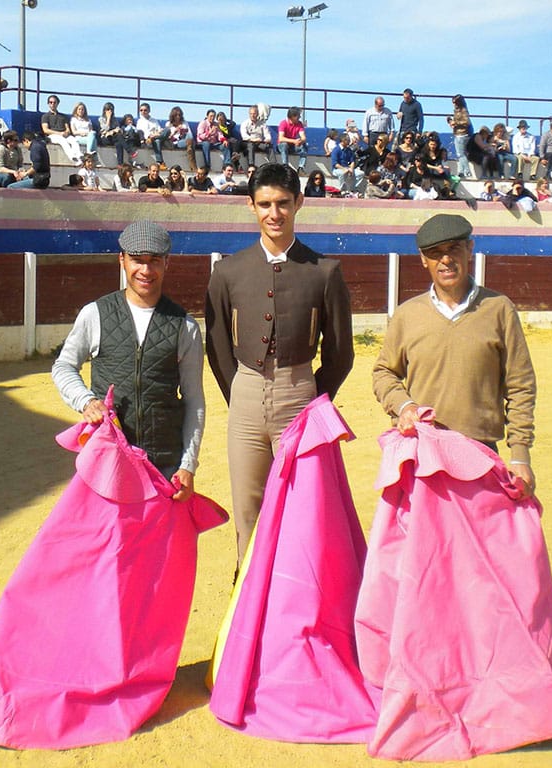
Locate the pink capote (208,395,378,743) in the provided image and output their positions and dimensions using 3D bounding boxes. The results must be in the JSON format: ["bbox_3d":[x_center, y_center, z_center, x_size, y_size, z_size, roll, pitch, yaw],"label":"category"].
[{"bbox_3d":[0.053,0.583,3.467,0.600,1.100,0.450,1,8,0],"label":"pink capote"}]

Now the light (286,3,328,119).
[{"bbox_3d":[0.652,-6.862,22.070,0.888,2.430,0.400,1,8,0],"label":"light"}]

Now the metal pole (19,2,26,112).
[{"bbox_3d":[-4.544,-5.892,18.679,0.100,1.903,0.100,1,8,0],"label":"metal pole"}]

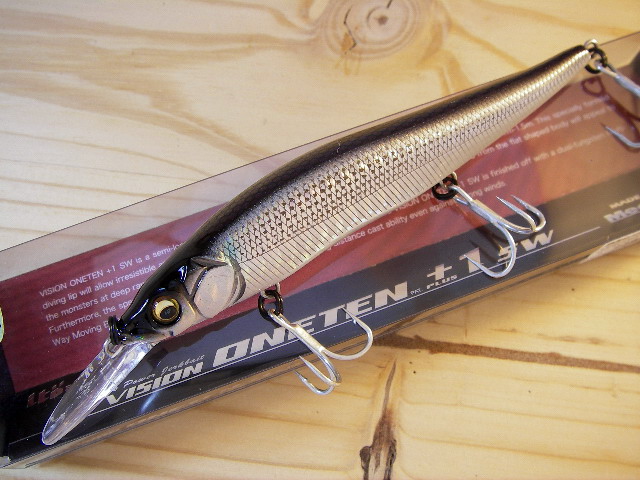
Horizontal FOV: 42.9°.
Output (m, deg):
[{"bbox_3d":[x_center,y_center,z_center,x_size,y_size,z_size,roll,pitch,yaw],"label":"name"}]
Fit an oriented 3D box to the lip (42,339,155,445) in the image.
[{"bbox_3d":[-0.040,0.028,0.148,0.004,0.014,0.025,40,88,-24],"label":"lip"}]

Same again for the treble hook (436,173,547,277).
[{"bbox_3d":[0.032,-0.004,0.163,0.022,0.017,0.015,36,92,6],"label":"treble hook"}]

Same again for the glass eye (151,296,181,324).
[{"bbox_3d":[-0.028,0.013,0.148,0.005,0.003,0.005,-27,111,0],"label":"glass eye"}]

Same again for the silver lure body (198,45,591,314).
[{"bbox_3d":[0.014,-0.015,0.161,0.092,0.013,0.019,-31,111,-10],"label":"silver lure body"}]

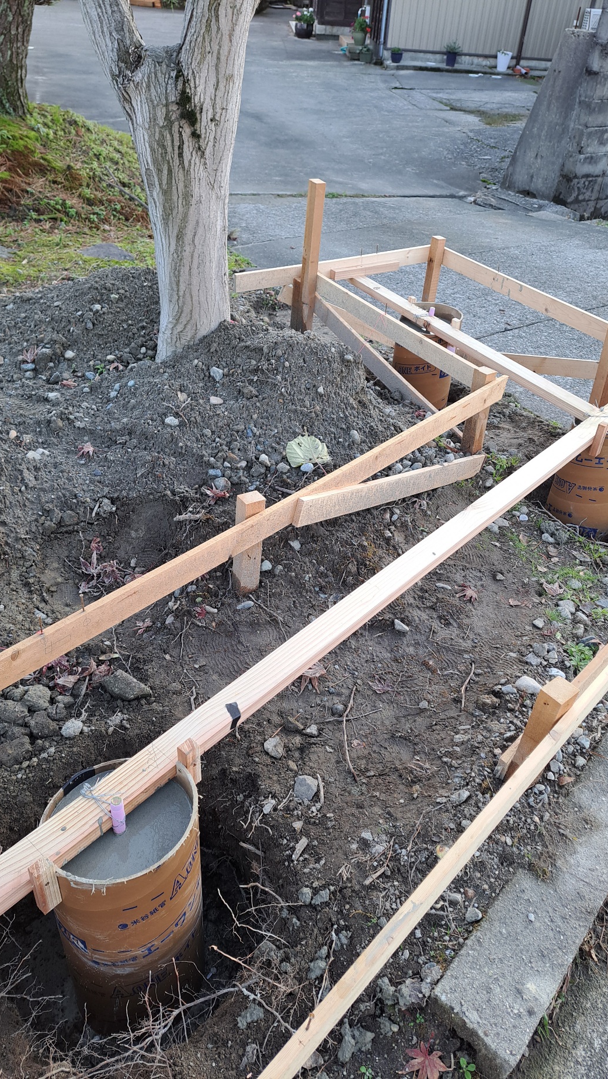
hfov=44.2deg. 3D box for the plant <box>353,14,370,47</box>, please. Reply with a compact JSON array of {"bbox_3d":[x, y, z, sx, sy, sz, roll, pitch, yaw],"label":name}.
[{"bbox_3d":[0.981,-8.779,12.900,0.290,0.440,0.280,4,38,0],"label":"plant"}]

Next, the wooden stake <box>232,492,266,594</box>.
[{"bbox_3d":[-0.167,0.019,2.238,0.055,0.351,0.055,-18,45,-29],"label":"wooden stake"}]

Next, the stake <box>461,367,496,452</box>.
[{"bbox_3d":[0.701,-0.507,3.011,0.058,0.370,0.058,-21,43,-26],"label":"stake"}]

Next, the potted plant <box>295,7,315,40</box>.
[{"bbox_3d":[0.009,-10.490,15.200,0.400,0.500,0.380,4,38,0],"label":"potted plant"}]

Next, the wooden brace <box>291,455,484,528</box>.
[{"bbox_3d":[0.349,-0.193,2.660,0.020,0.097,1.150,33,31,31],"label":"wooden brace"}]

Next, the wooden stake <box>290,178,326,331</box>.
[{"bbox_3d":[0.031,-1.430,3.812,0.062,0.761,0.095,-20,44,-28],"label":"wooden stake"}]

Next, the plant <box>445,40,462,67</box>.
[{"bbox_3d":[2.486,-8.120,12.500,0.270,0.360,0.260,4,38,0],"label":"plant"}]

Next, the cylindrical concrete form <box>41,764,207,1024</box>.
[{"bbox_3d":[-0.385,0.789,1.681,0.310,0.600,0.310,3,37,-2],"label":"cylindrical concrete form"}]

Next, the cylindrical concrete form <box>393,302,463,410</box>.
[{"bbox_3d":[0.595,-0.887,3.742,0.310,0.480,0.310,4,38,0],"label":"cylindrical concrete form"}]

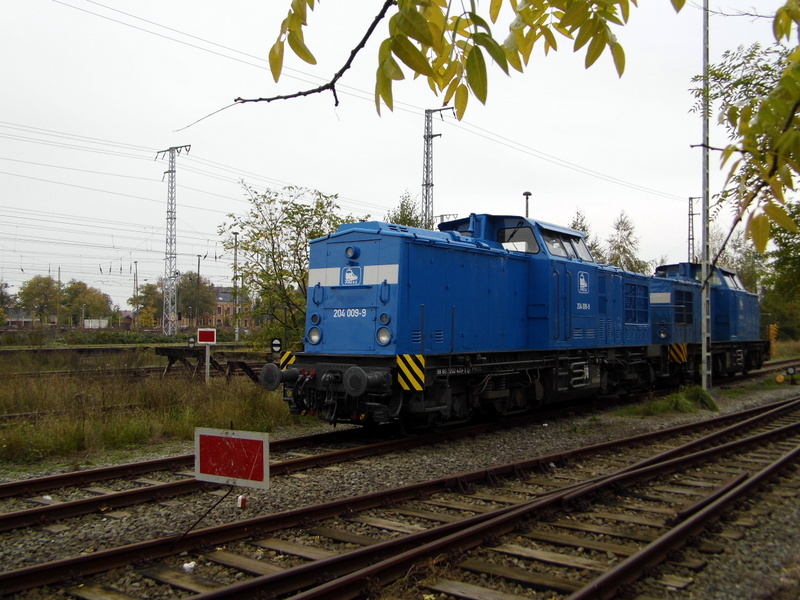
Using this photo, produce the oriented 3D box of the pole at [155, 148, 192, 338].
[{"bbox_3d":[-19.566,-4.590,67.546,4.629,17.148,0.850,-2,-3,37],"label":"pole"}]

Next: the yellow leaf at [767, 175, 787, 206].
[{"bbox_3d":[0.585,-0.172,1.220,0.023,0.060,0.013,-36,-18,14],"label":"yellow leaf"}]

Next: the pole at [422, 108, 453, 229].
[{"bbox_3d":[2.777,-4.950,55.592,2.527,17.476,0.900,-2,-3,37],"label":"pole"}]

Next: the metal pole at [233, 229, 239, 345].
[{"bbox_3d":[-13.995,-1.073,66.808,0.480,9.287,0.480,-2,-3,37],"label":"metal pole"}]

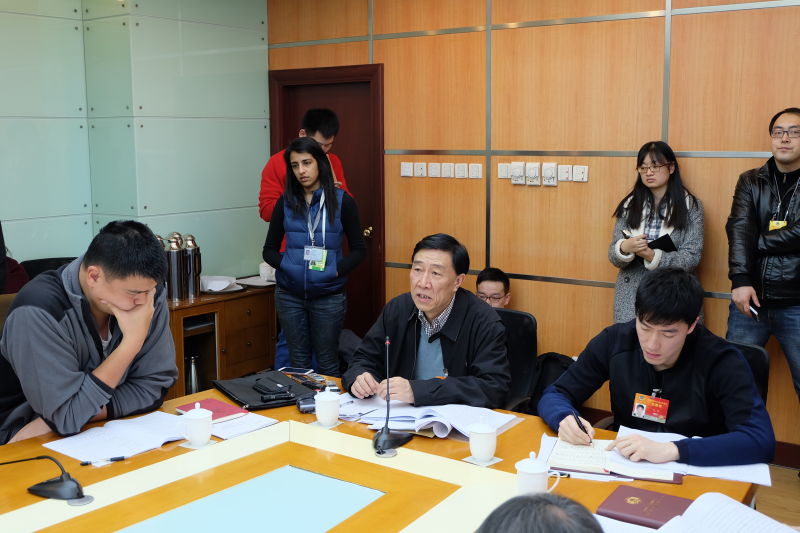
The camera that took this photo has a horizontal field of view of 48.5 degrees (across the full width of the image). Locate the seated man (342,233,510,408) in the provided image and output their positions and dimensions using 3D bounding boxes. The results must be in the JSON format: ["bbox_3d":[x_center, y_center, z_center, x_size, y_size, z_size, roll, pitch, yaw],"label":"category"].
[{"bbox_3d":[0.131,0.530,3.198,0.580,1.330,0.780,6,11,38],"label":"seated man"}]

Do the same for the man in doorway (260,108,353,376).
[{"bbox_3d":[-0.499,0.043,4.963,0.520,1.790,0.380,-5,10,-30],"label":"man in doorway"}]

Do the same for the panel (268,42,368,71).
[{"bbox_3d":[-0.549,-1.409,5.957,0.861,0.146,0.030,5,10,34],"label":"panel"}]

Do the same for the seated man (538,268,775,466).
[{"bbox_3d":[0.850,0.635,2.858,0.680,1.300,0.680,5,10,32],"label":"seated man"}]

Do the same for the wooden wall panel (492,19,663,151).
[{"bbox_3d":[0.967,-0.996,4.965,1.023,0.693,0.030,5,10,34],"label":"wooden wall panel"}]

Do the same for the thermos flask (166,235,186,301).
[{"bbox_3d":[-1.361,0.010,5.377,0.130,0.380,0.105,-3,9,-20],"label":"thermos flask"}]

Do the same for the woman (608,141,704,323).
[{"bbox_3d":[1.306,0.193,4.574,0.460,1.660,0.340,5,10,34],"label":"woman"}]

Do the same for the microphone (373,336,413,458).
[{"bbox_3d":[-0.021,0.380,2.740,0.095,0.340,0.165,8,12,42],"label":"microphone"}]

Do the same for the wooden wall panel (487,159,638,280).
[{"bbox_3d":[0.953,-0.266,4.937,1.012,0.683,0.030,5,10,34],"label":"wooden wall panel"}]

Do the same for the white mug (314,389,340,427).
[{"bbox_3d":[-0.232,0.438,2.829,0.085,0.122,0.098,-1,8,-5],"label":"white mug"}]

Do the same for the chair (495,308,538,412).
[{"bbox_3d":[0.168,0.665,3.414,0.560,1.000,0.600,5,10,34],"label":"chair"}]

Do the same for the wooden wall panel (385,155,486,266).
[{"bbox_3d":[0.220,-0.350,5.585,0.739,0.696,0.030,5,10,34],"label":"wooden wall panel"}]

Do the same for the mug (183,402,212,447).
[{"bbox_3d":[-0.602,0.466,2.643,0.085,0.125,0.098,-2,9,-13],"label":"mug"}]

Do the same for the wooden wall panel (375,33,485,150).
[{"bbox_3d":[0.171,-1.044,5.361,0.804,0.681,0.030,5,10,34],"label":"wooden wall panel"}]

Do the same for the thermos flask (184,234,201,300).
[{"bbox_3d":[-1.173,0.004,5.016,0.120,0.360,0.090,6,11,39],"label":"thermos flask"}]

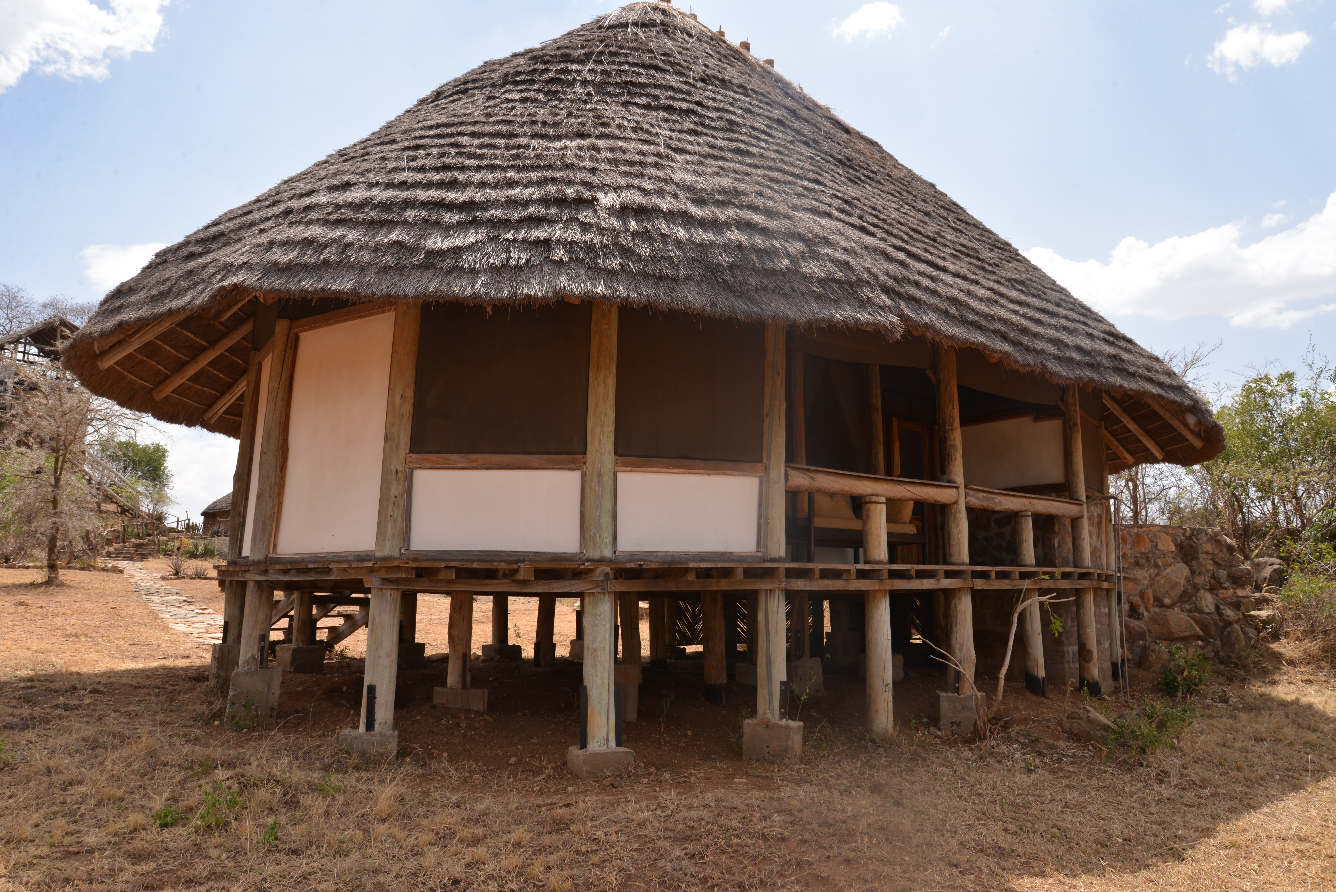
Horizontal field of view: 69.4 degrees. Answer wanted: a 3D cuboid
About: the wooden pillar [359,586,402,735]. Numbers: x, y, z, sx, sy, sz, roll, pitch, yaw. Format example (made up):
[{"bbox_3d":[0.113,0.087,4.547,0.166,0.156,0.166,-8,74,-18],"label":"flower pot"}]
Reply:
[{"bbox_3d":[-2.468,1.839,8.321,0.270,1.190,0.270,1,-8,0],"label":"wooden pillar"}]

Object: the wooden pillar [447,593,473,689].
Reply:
[{"bbox_3d":[-2.220,2.066,10.313,0.250,1.030,0.250,0,-8,0],"label":"wooden pillar"}]

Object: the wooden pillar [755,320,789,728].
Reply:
[{"bbox_3d":[0.974,0.612,8.849,0.250,3.692,0.250,1,-8,0],"label":"wooden pillar"}]

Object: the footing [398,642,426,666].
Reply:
[{"bbox_3d":[-3.661,2.954,13.621,0.480,0.330,0.480,3,-8,-20],"label":"footing"}]

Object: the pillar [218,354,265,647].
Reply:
[{"bbox_3d":[-4.699,0.545,10.734,0.250,3.249,0.250,1,-8,0],"label":"pillar"}]

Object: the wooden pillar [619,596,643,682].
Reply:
[{"bbox_3d":[-0.483,2.491,12.572,0.250,1.123,0.250,-3,-8,0],"label":"wooden pillar"}]

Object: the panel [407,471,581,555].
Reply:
[{"bbox_3d":[-1.519,0.577,8.546,1.517,0.729,0.050,0,-8,0],"label":"panel"}]

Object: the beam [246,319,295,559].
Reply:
[{"bbox_3d":[-3.811,-0.085,9.290,0.210,2.338,0.210,2,-8,0],"label":"beam"}]

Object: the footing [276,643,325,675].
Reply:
[{"bbox_3d":[-4.697,2.715,12.336,0.470,0.340,0.470,-7,-11,39],"label":"footing"}]

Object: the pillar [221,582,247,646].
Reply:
[{"bbox_3d":[-4.653,1.809,10.399,0.250,0.676,0.250,-1,-8,0],"label":"pillar"}]

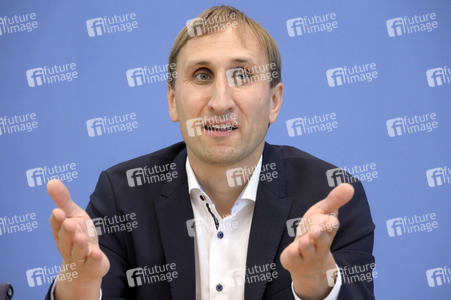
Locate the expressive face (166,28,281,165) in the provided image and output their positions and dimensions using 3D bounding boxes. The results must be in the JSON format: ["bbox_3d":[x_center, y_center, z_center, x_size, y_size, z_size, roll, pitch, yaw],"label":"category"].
[{"bbox_3d":[0.000,-0.085,2.655,0.176,0.212,0.150,0,-5,3],"label":"expressive face"}]

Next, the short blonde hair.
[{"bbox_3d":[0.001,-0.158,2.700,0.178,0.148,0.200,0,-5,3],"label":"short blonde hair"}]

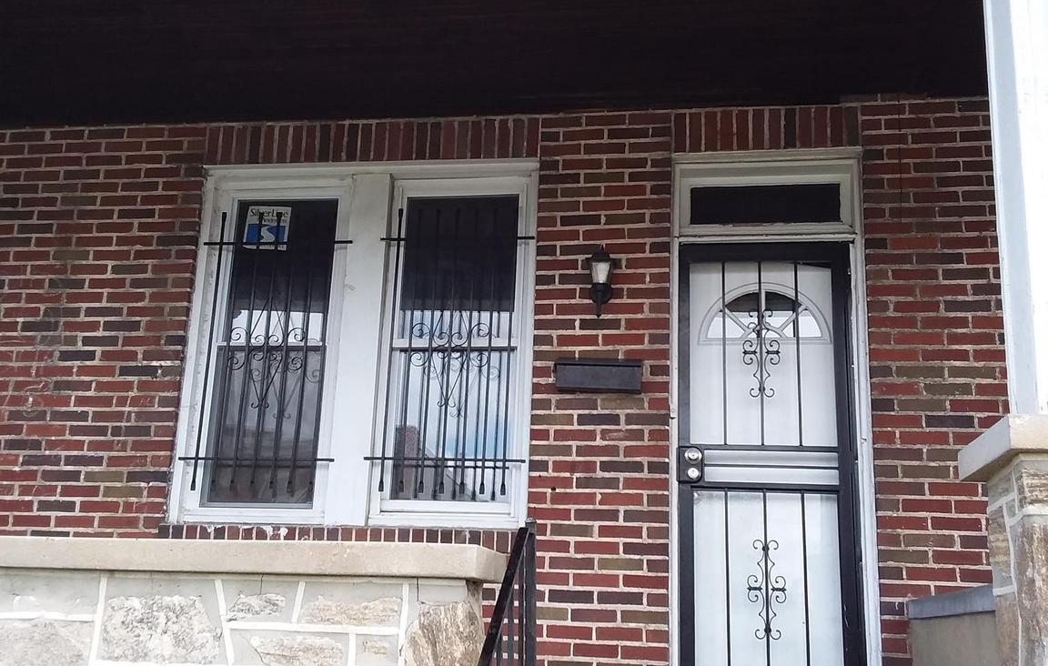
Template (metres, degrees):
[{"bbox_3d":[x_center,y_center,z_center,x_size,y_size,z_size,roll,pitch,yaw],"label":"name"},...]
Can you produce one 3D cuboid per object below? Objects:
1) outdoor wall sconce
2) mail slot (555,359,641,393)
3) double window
[{"bbox_3d":[0.344,-0.226,4.905,0.120,0.335,0.170,0,-15,9],"label":"outdoor wall sconce"},{"bbox_3d":[0.333,0.193,4.828,0.385,0.150,0.100,0,-15,9],"label":"mail slot"},{"bbox_3d":[-0.786,0.026,5.193,1.690,1.760,0.130,0,-15,9],"label":"double window"}]

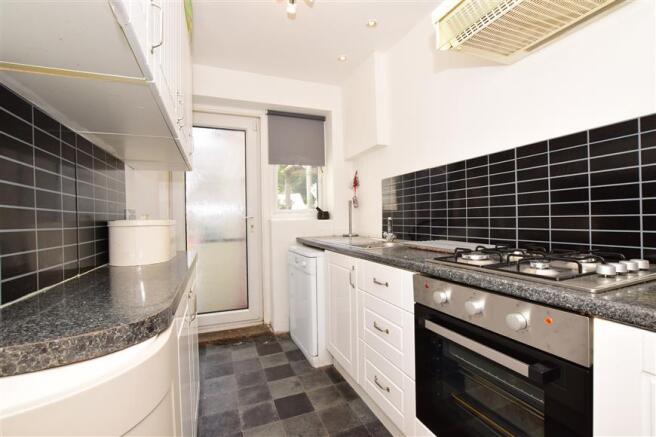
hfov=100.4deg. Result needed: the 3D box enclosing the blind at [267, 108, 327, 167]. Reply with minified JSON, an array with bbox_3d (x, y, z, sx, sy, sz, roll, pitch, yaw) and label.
[{"bbox_3d":[-0.308,-0.806,2.807,0.623,0.529,0.050,-1,0,-22],"label":"blind"}]

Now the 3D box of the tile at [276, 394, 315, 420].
[{"bbox_3d":[-0.200,1.098,1.599,0.198,0.010,0.191,-1,0,-22],"label":"tile"}]

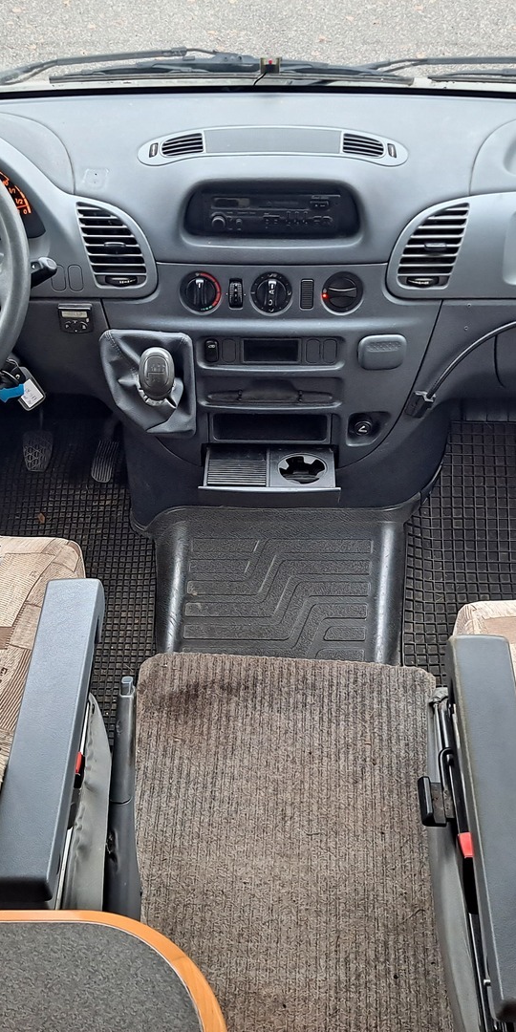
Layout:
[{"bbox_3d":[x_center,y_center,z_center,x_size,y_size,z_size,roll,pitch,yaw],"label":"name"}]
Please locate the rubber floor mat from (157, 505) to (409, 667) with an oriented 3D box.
[{"bbox_3d":[0.035,0.129,1.734,0.440,0.110,0.340,0,58,0],"label":"rubber floor mat"}]

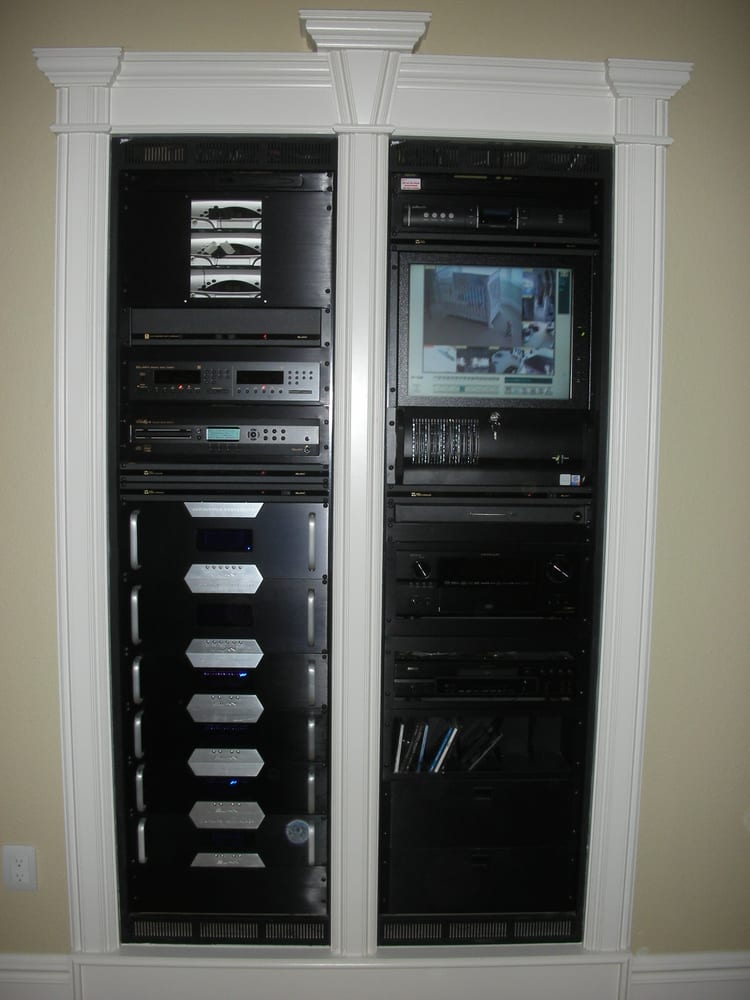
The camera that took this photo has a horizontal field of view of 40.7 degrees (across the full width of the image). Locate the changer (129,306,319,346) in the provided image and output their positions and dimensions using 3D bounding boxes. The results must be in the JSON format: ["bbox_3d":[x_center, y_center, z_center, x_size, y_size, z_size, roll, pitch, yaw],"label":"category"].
[{"bbox_3d":[-0.342,-0.404,2.438,0.442,0.086,0.338,1,5,-2],"label":"changer"}]

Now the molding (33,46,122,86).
[{"bbox_3d":[-0.627,-0.919,2.163,0.197,0.068,0.085,1,5,-2],"label":"molding"}]

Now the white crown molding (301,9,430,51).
[{"bbox_3d":[-0.021,-0.998,2.168,0.283,0.071,0.098,1,5,-2],"label":"white crown molding"}]

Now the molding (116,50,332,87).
[{"bbox_3d":[-0.323,-0.929,2.186,0.463,0.066,0.056,1,5,-2],"label":"molding"}]

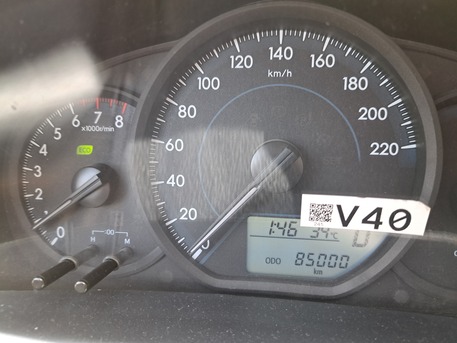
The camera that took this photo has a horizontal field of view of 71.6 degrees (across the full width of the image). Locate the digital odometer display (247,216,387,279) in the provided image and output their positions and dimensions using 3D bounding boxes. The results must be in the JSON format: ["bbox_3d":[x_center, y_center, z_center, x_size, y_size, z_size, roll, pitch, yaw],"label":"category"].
[{"bbox_3d":[0.043,0.038,0.155,0.067,0.028,0.006,2,4,7],"label":"digital odometer display"}]

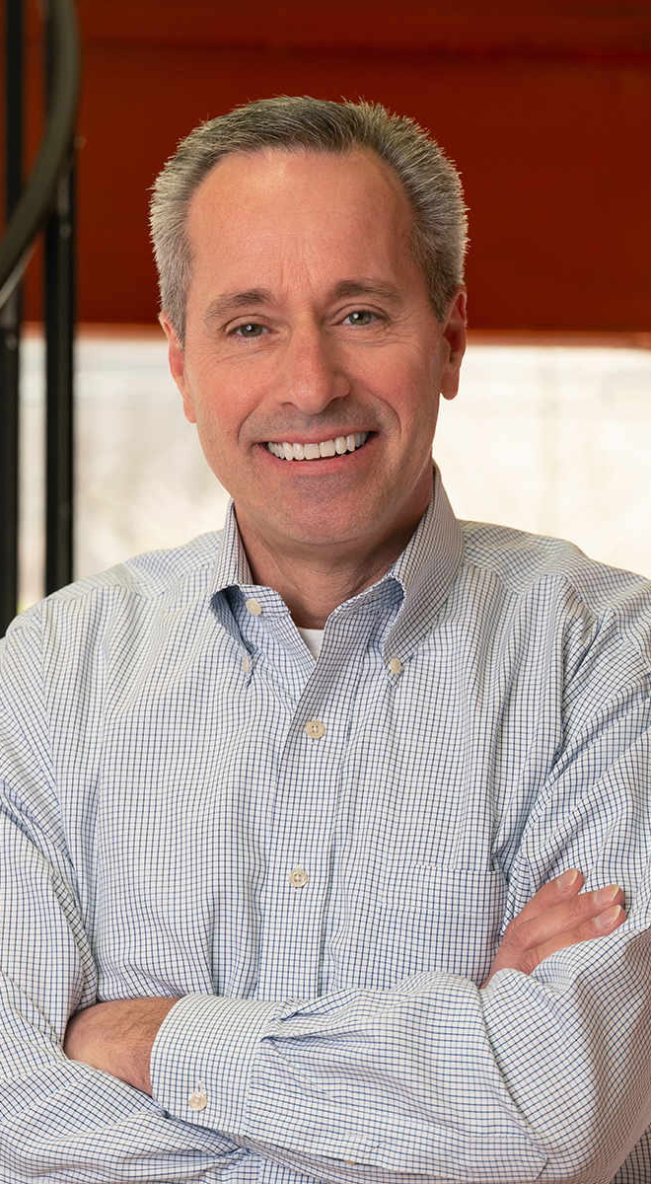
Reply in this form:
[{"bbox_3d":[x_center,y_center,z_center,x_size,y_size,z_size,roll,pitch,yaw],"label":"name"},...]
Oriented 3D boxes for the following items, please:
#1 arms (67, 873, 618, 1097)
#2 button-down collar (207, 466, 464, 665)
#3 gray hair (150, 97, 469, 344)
[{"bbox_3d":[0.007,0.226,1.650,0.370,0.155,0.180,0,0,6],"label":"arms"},{"bbox_3d":[0.006,-0.011,1.760,0.155,0.125,0.155,0,0,6],"label":"button-down collar"},{"bbox_3d":[-0.010,-0.210,1.770,0.187,0.175,0.205,-5,0,0],"label":"gray hair"}]

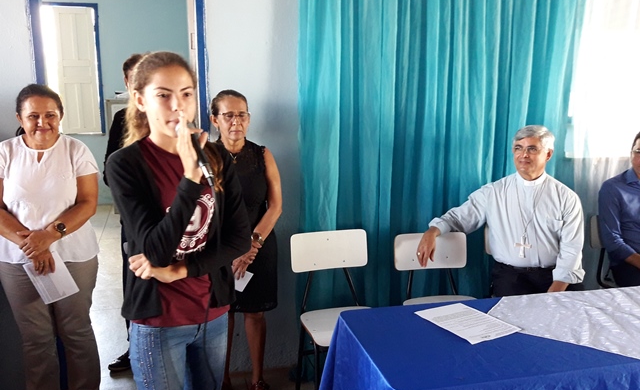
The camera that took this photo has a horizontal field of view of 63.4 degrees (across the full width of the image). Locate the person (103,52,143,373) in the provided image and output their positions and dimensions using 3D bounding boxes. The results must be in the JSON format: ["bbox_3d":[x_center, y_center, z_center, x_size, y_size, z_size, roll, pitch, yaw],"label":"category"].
[{"bbox_3d":[-0.909,0.114,2.816,0.490,1.720,0.340,2,13,4],"label":"person"}]

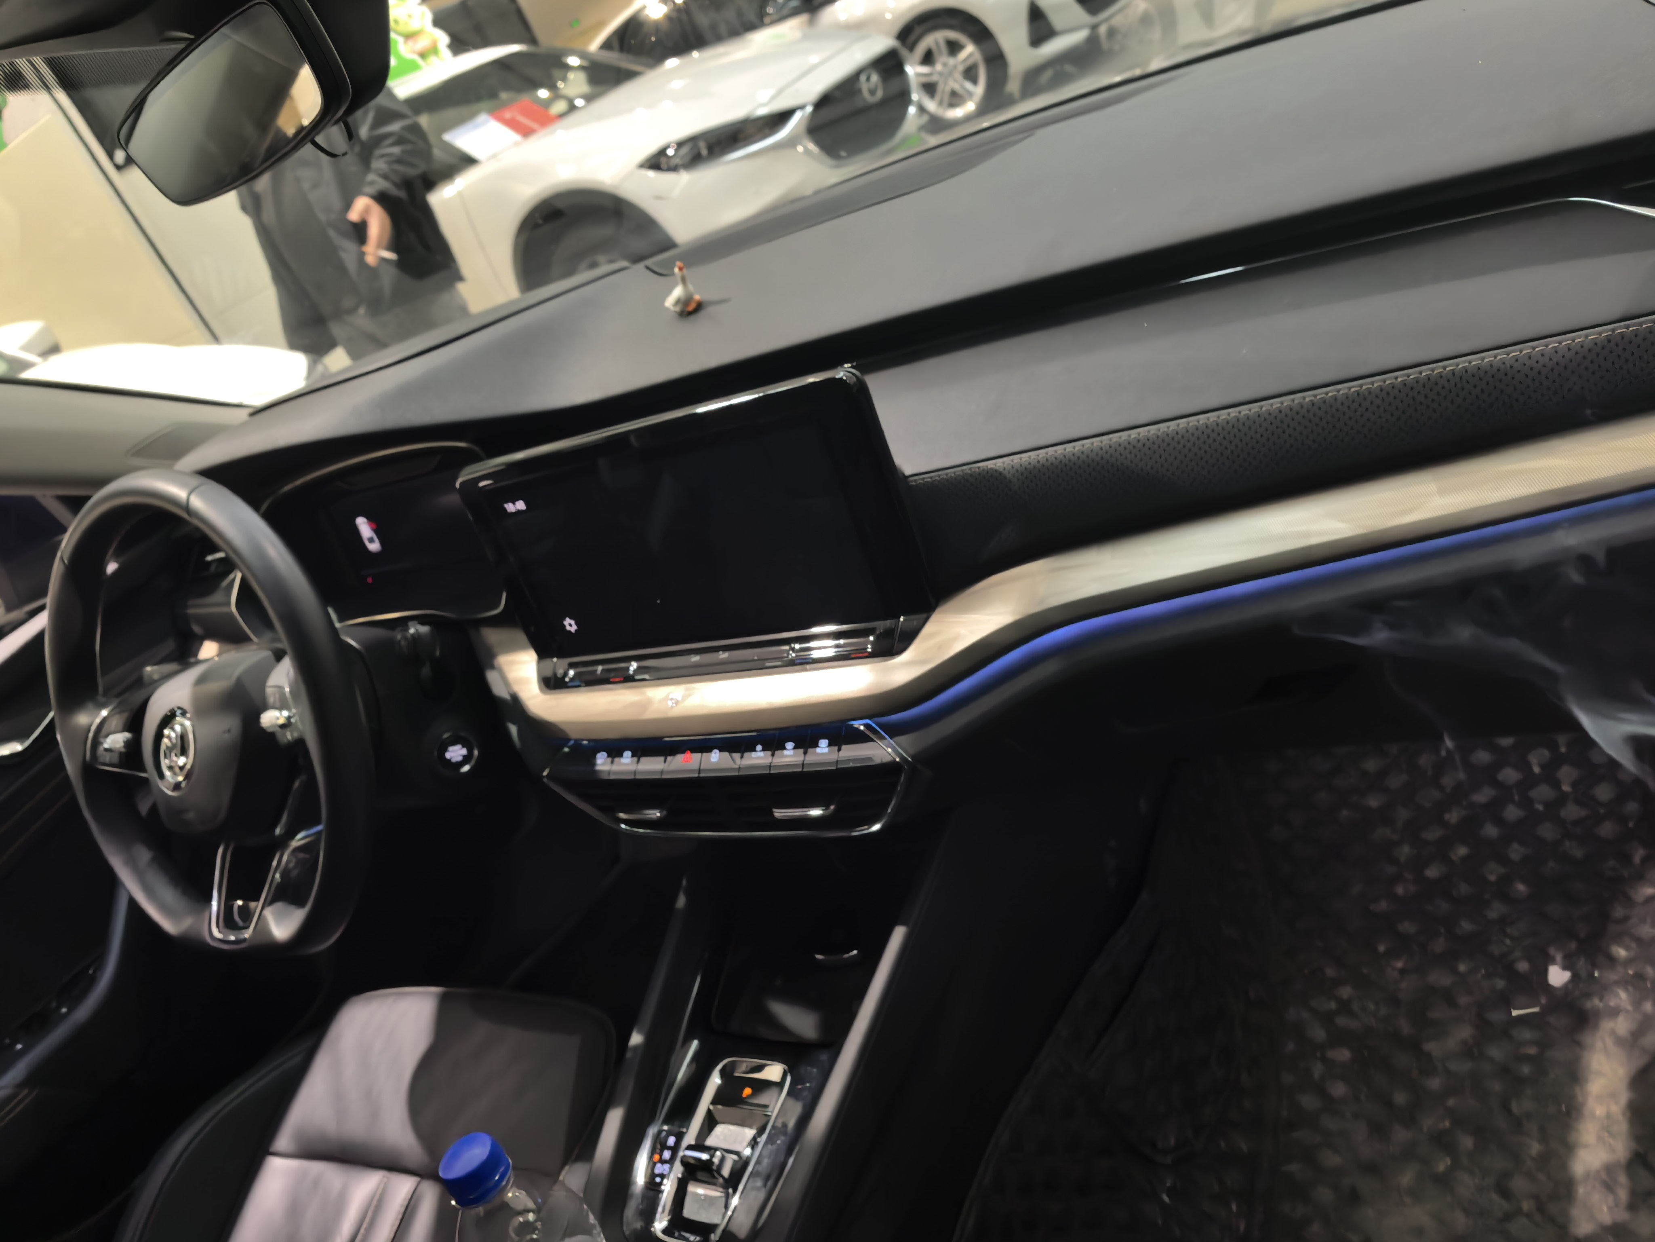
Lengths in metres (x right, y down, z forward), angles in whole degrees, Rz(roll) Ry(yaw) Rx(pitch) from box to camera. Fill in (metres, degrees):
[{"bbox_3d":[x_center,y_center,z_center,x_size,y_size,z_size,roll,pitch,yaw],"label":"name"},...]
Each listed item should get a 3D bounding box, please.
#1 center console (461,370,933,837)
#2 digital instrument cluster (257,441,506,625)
[{"bbox_3d":[-0.084,0.002,0.766,0.337,0.278,0.091,-7,19,31],"label":"center console"},{"bbox_3d":[-0.382,-0.066,0.997,0.325,0.155,0.070,-7,11,31],"label":"digital instrument cluster"}]

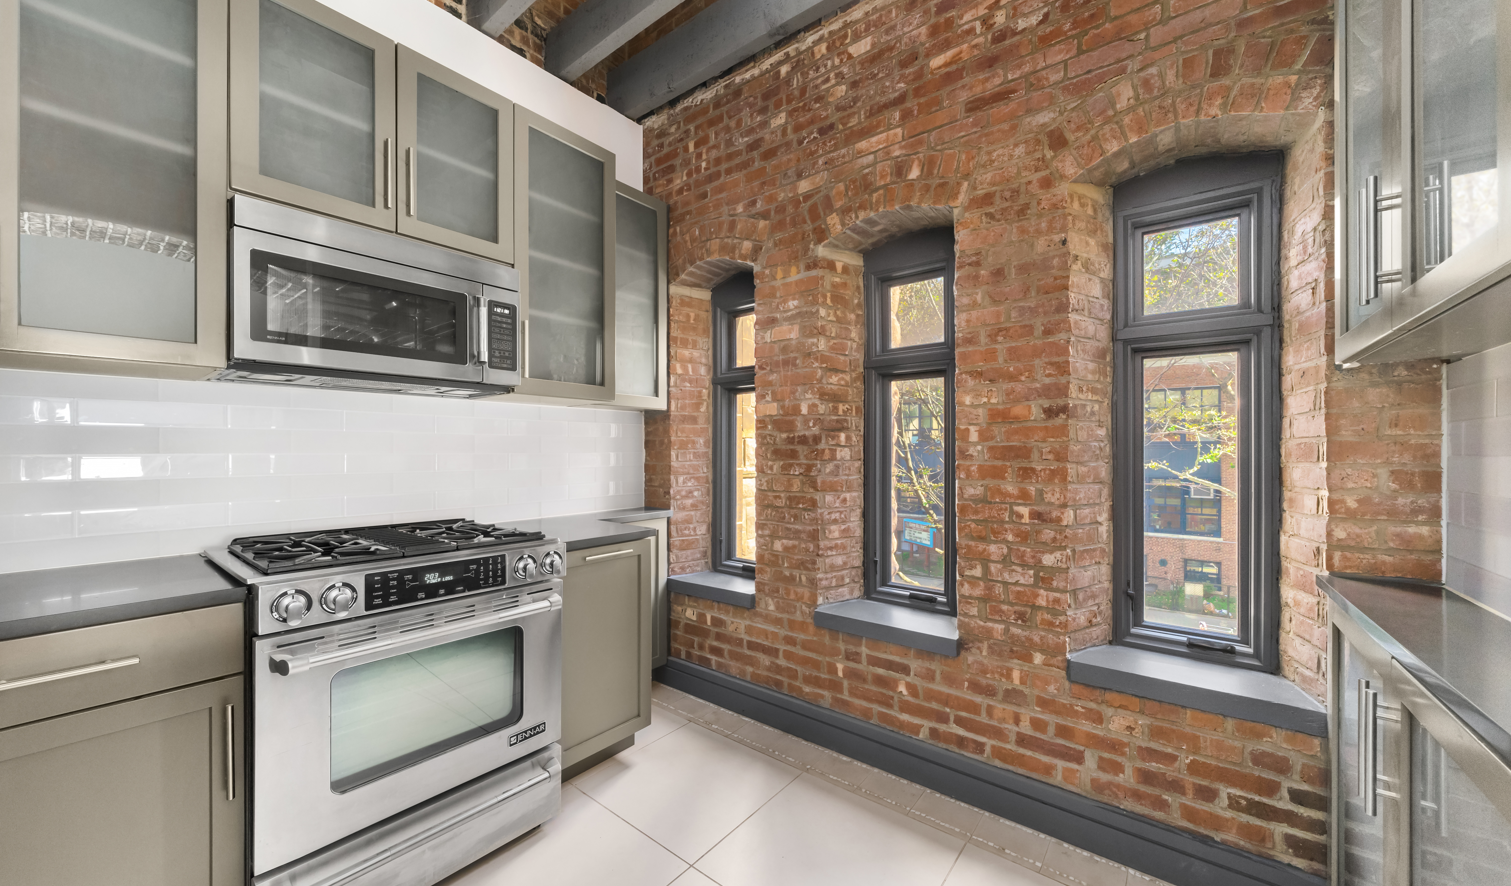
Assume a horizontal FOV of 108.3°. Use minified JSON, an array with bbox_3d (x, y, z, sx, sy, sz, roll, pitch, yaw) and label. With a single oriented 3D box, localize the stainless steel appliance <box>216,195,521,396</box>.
[{"bbox_3d":[-1.265,-0.417,1.832,0.435,0.432,0.760,-1,-1,39],"label":"stainless steel appliance"}]

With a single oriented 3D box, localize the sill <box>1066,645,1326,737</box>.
[{"bbox_3d":[1.306,0.716,1.634,0.602,0.063,0.280,-1,-1,39],"label":"sill"}]

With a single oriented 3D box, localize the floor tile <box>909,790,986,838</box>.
[{"bbox_3d":[0.653,1.268,1.861,0.195,0.010,0.180,-1,-1,39],"label":"floor tile"}]

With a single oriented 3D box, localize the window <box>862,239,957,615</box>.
[{"bbox_3d":[0.693,-0.092,2.392,0.417,1.605,0.100,-1,-1,39],"label":"window"}]

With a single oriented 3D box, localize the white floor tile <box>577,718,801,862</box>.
[{"bbox_3d":[-0.238,1.269,2.060,0.615,0.010,0.607,-1,-1,39],"label":"white floor tile"}]

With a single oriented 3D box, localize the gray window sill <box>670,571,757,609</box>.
[{"bbox_3d":[-0.149,0.745,2.805,0.595,0.067,0.275,-1,-1,39],"label":"gray window sill"}]

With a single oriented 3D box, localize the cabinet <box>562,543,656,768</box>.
[{"bbox_3d":[-0.817,0.780,2.257,0.620,0.773,0.472,-1,-1,39],"label":"cabinet"}]

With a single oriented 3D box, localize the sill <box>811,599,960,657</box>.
[{"bbox_3d":[0.573,0.738,2.232,0.605,0.065,0.290,-1,-1,39],"label":"sill"}]

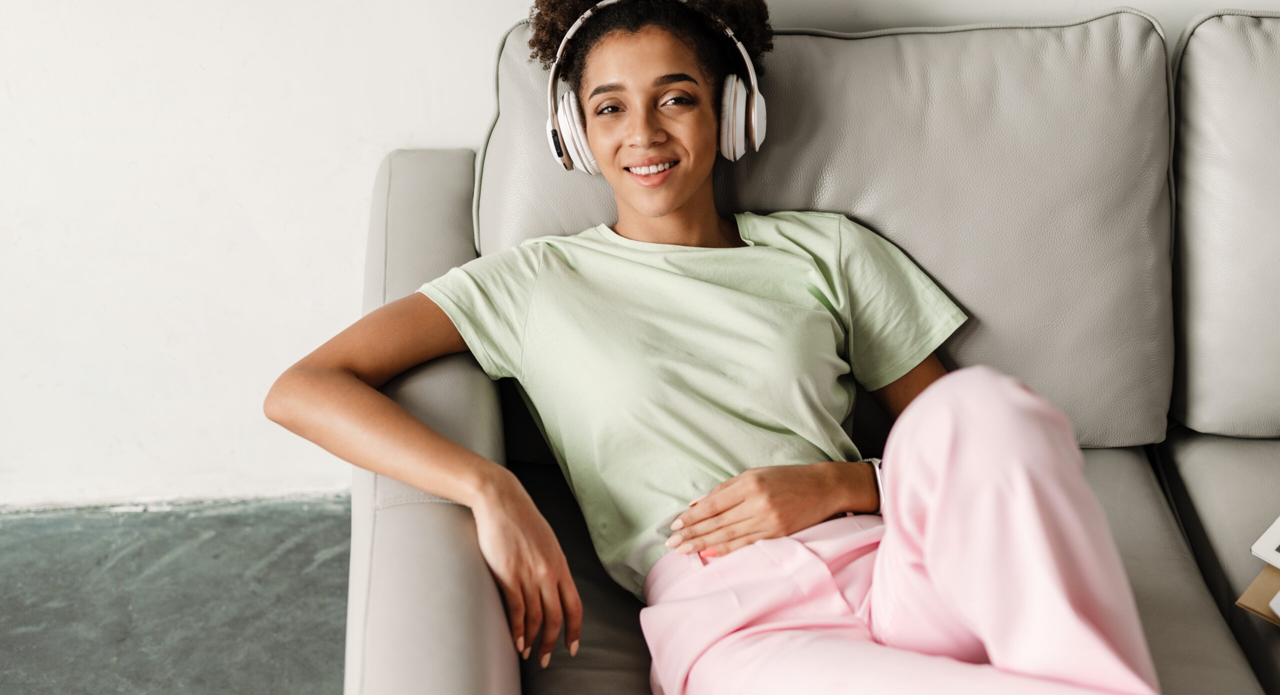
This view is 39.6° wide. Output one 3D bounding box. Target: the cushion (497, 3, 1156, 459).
[{"bbox_3d":[0.192,-0.121,1.890,0.710,0.455,0.180,-3,11,-4],"label":"cushion"}]

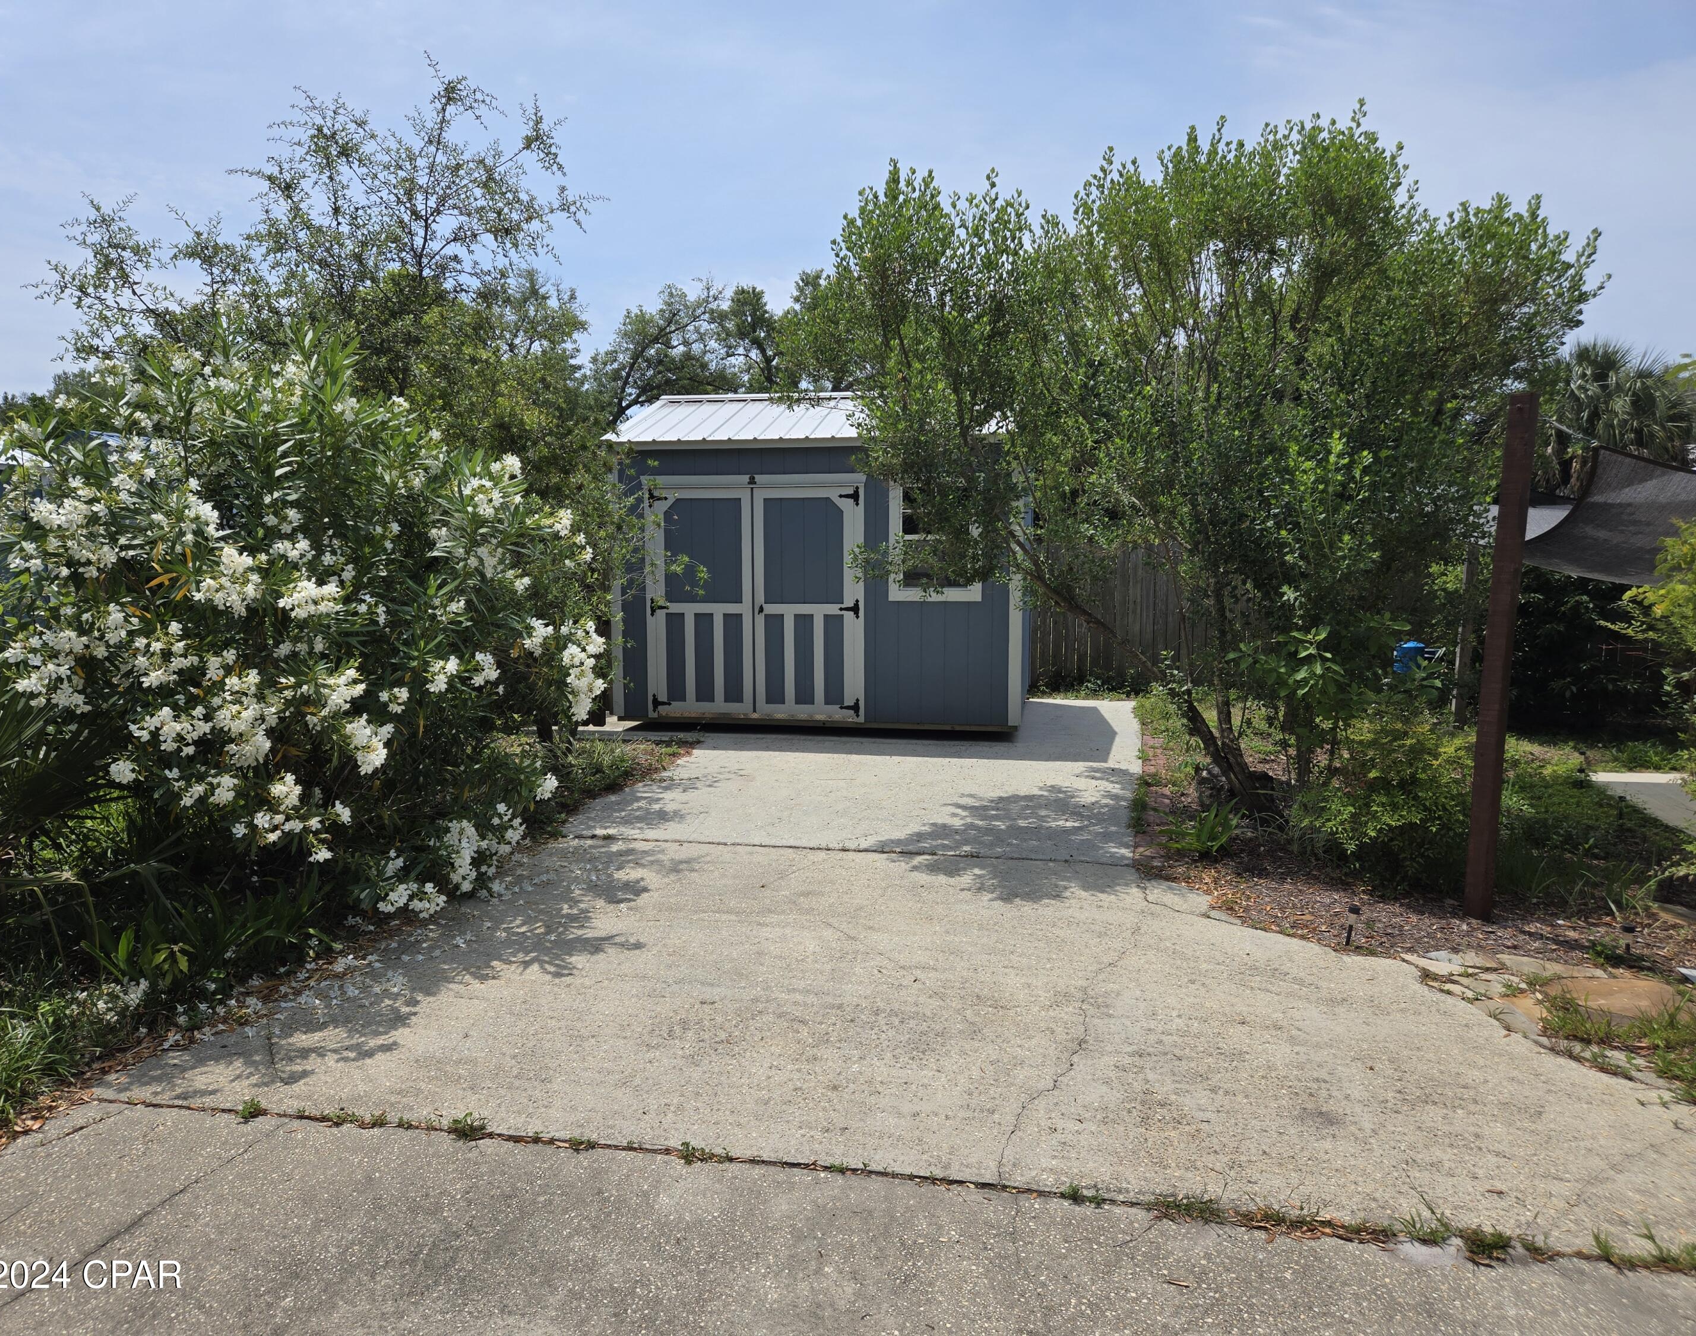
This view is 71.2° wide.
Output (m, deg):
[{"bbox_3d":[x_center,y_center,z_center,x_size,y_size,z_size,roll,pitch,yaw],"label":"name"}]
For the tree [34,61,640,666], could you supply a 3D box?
[{"bbox_3d":[-3.550,-1.857,8.750,4.200,5.200,3.800,-3,7,-22],"label":"tree"}]

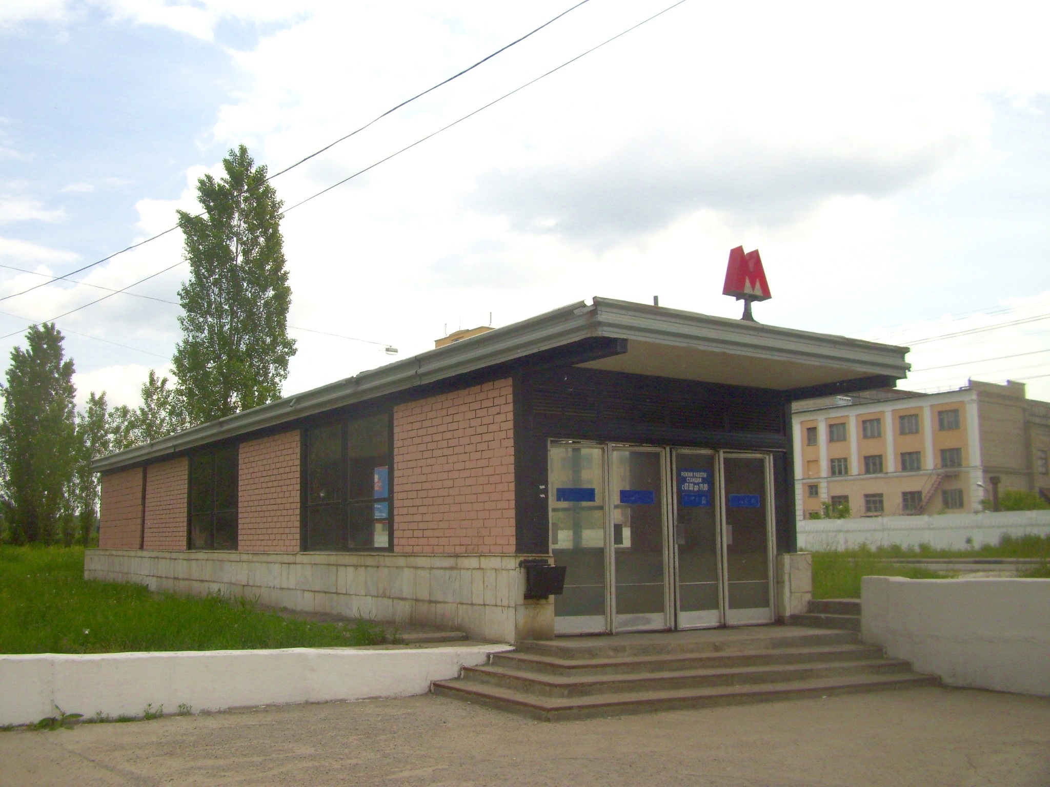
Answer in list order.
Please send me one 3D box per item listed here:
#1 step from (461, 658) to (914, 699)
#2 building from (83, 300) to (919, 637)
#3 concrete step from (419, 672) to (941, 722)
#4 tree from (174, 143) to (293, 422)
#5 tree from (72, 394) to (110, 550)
[{"bbox_3d":[1.775,3.069,11.521,4.500,0.125,2.140,5,-10,-34],"label":"step"},{"bbox_3d":[-3.488,2.313,20.612,5.050,3.560,22.350,5,-10,-34],"label":"building"},{"bbox_3d":[1.780,3.164,11.303,5.020,0.125,2.500,5,-10,-34],"label":"concrete step"},{"bbox_3d":[-11.807,-1.806,40.785,4.900,16.843,4.900,5,-10,-34],"label":"tree"},{"bbox_3d":[-25.060,4.399,59.334,2.400,9.229,2.400,5,-10,-34],"label":"tree"}]

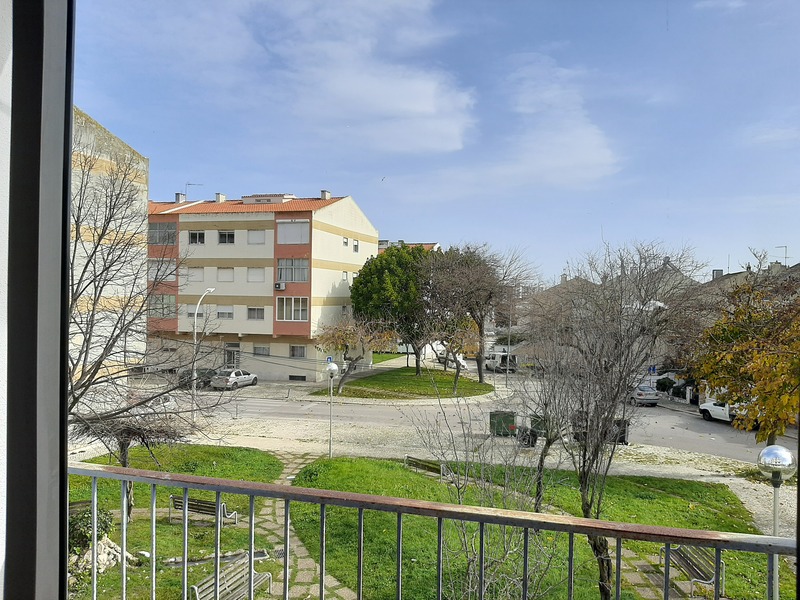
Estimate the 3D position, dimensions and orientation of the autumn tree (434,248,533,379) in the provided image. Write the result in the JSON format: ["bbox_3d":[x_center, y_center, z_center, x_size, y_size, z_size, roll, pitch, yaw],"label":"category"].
[{"bbox_3d":[6.321,1.111,47.808,7.279,10.726,7.279,1,1,0],"label":"autumn tree"}]

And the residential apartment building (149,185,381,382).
[{"bbox_3d":[-11.569,-1.734,56.895,14.930,15.560,15.237,1,1,17],"label":"residential apartment building"}]

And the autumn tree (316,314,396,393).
[{"bbox_3d":[-3.008,3.616,42.177,5.543,5.272,5.543,1,1,0],"label":"autumn tree"}]

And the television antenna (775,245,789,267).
[{"bbox_3d":[27.512,-3.209,45.000,1.010,1.587,0.600,1,1,0],"label":"television antenna"}]

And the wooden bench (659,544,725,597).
[{"bbox_3d":[7.061,6.381,15.100,0.740,0.790,1.820,1,1,0],"label":"wooden bench"}]

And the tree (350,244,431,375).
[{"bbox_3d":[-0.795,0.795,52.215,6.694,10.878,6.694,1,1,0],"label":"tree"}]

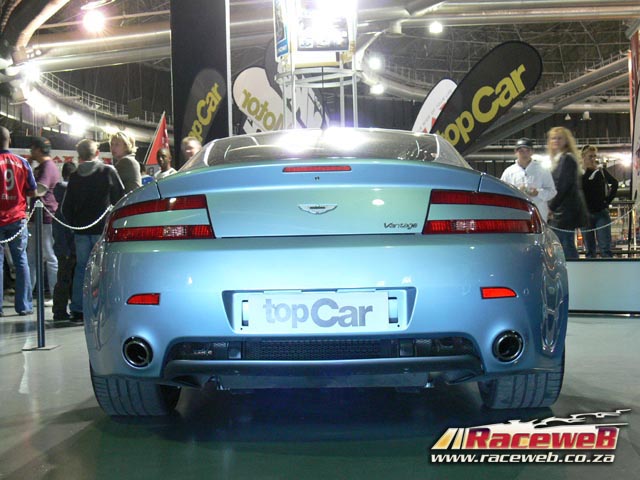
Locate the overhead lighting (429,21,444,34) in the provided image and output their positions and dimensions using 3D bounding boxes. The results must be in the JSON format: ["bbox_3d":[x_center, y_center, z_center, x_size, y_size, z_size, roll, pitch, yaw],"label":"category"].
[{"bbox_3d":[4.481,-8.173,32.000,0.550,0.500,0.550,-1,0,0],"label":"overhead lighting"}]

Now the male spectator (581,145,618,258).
[{"bbox_3d":[3.292,-0.247,9.800,0.580,1.740,0.380,-2,0,-41],"label":"male spectator"}]

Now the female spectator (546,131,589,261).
[{"bbox_3d":[2.335,-0.174,7.850,0.320,1.740,0.420,-1,0,-30],"label":"female spectator"}]

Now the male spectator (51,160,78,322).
[{"bbox_3d":[-2.276,0.014,7.500,0.430,1.430,0.290,-1,0,-6],"label":"male spectator"}]

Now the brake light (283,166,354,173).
[{"bbox_3d":[-0.008,-0.225,2.660,0.222,0.021,0.030,-1,0,2],"label":"brake light"}]

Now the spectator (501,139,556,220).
[{"bbox_3d":[2.155,-0.175,8.600,0.560,1.760,0.380,-1,0,12],"label":"spectator"}]

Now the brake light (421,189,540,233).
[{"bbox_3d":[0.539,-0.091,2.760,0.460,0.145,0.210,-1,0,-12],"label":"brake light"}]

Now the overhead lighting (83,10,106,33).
[{"bbox_3d":[-8.131,-7.879,30.000,0.750,0.750,0.650,-1,0,-14],"label":"overhead lighting"}]

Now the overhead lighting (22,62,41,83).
[{"bbox_3d":[-12.483,-7.248,36.000,0.750,0.800,0.650,-1,0,-19],"label":"overhead lighting"}]

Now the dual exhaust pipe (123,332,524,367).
[{"bbox_3d":[0.012,0.366,2.780,1.310,0.110,0.180,-1,0,3],"label":"dual exhaust pipe"}]

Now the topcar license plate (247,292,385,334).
[{"bbox_3d":[-0.006,0.231,2.630,0.450,0.125,0.018,-1,0,3],"label":"topcar license plate"}]

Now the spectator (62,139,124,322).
[{"bbox_3d":[-2.205,-0.101,8.100,0.560,1.780,0.380,-1,0,-20],"label":"spectator"}]

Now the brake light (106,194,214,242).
[{"bbox_3d":[-0.525,-0.070,2.690,0.400,0.145,0.240,-1,0,2],"label":"brake light"}]

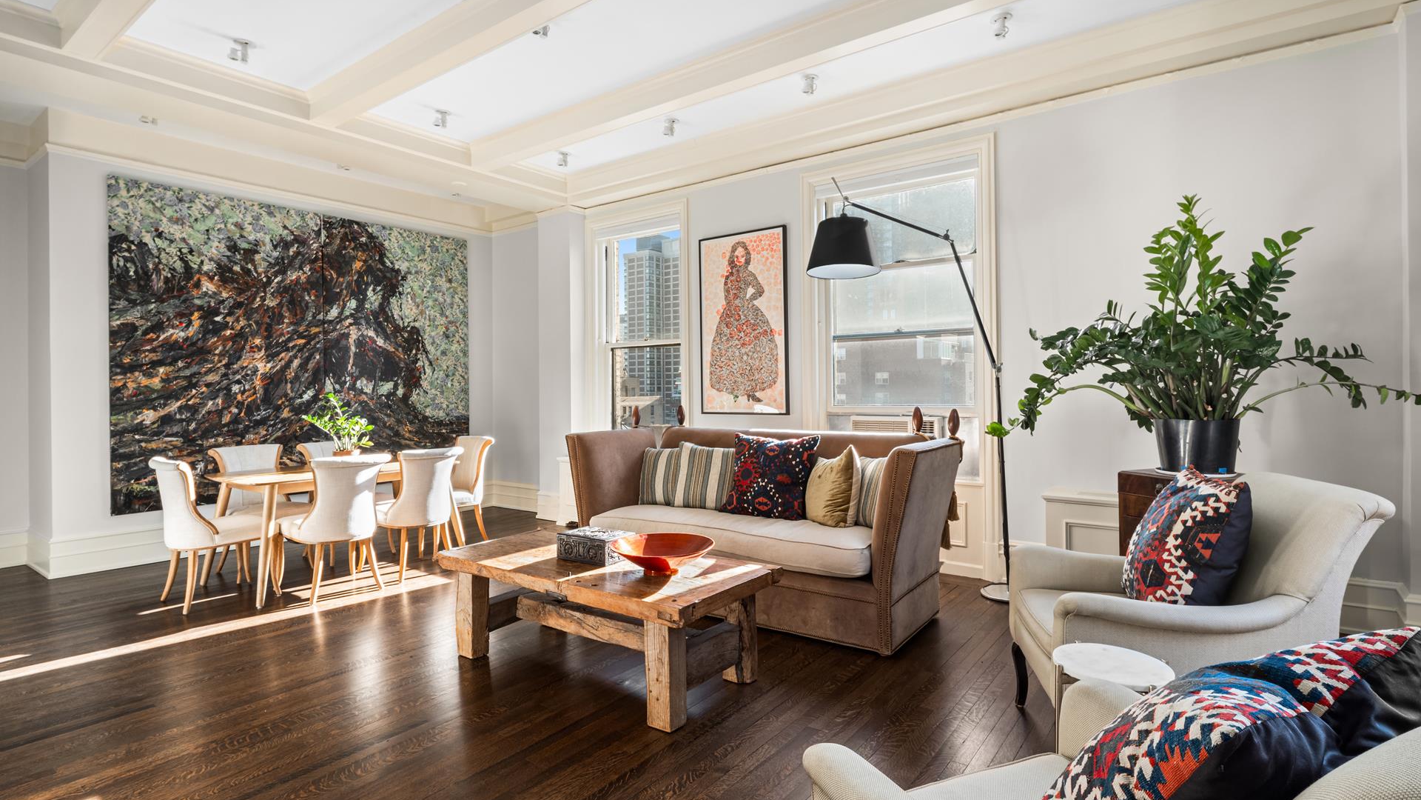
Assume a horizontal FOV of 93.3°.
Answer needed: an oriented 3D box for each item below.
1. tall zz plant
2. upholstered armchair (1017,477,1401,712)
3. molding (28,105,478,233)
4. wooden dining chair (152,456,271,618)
[{"bbox_3d":[2.375,-0.411,3.457,1.800,1.250,0.950,0,1,36],"label":"tall zz plant"},{"bbox_3d":[1.573,0.768,2.325,0.900,0.950,0.720,0,1,15],"label":"upholstered armchair"},{"bbox_3d":[-3.568,-1.893,6.028,0.200,0.310,3.550,0,1,36],"label":"molding"},{"bbox_3d":[-3.097,0.799,4.206,0.500,0.890,0.570,0,1,36],"label":"wooden dining chair"}]

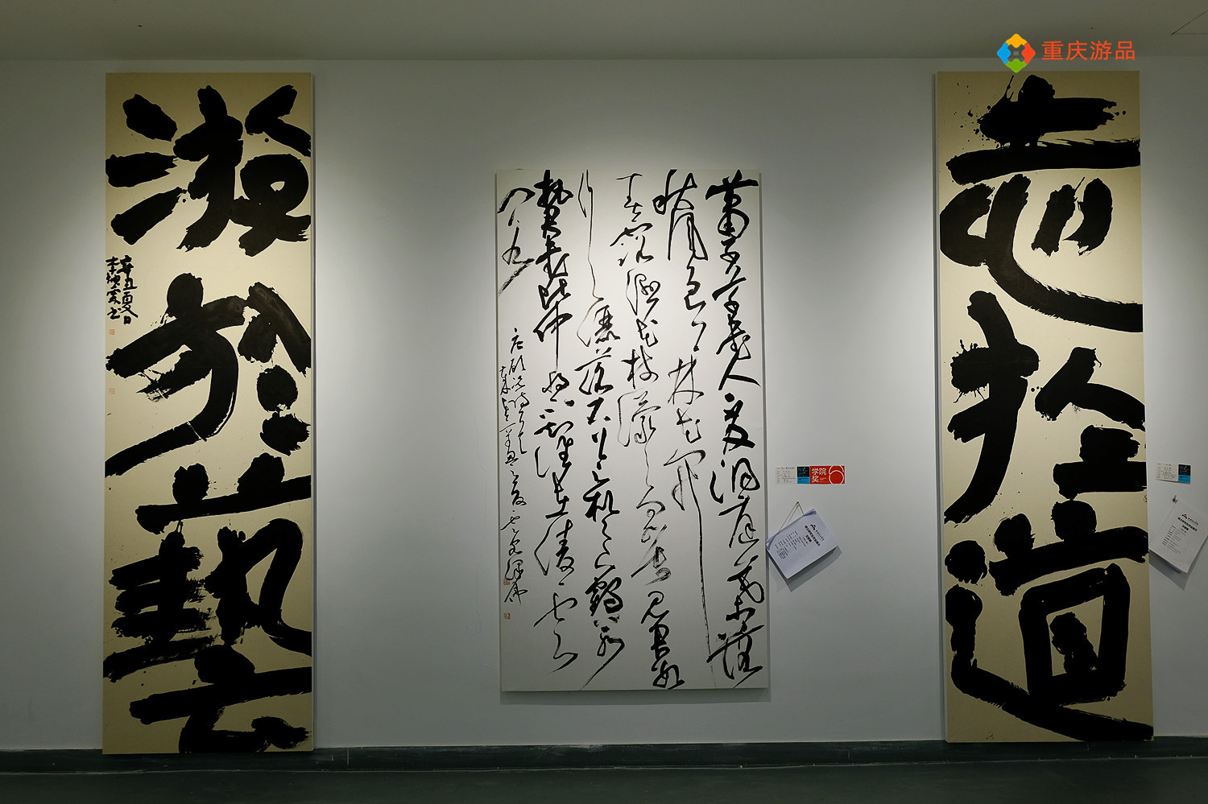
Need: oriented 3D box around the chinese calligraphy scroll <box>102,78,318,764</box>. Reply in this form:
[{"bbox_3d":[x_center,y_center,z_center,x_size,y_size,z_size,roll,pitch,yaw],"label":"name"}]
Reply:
[{"bbox_3d":[-1.908,0.041,5.037,0.996,3.284,0.040,0,-1,-1],"label":"chinese calligraphy scroll"}]

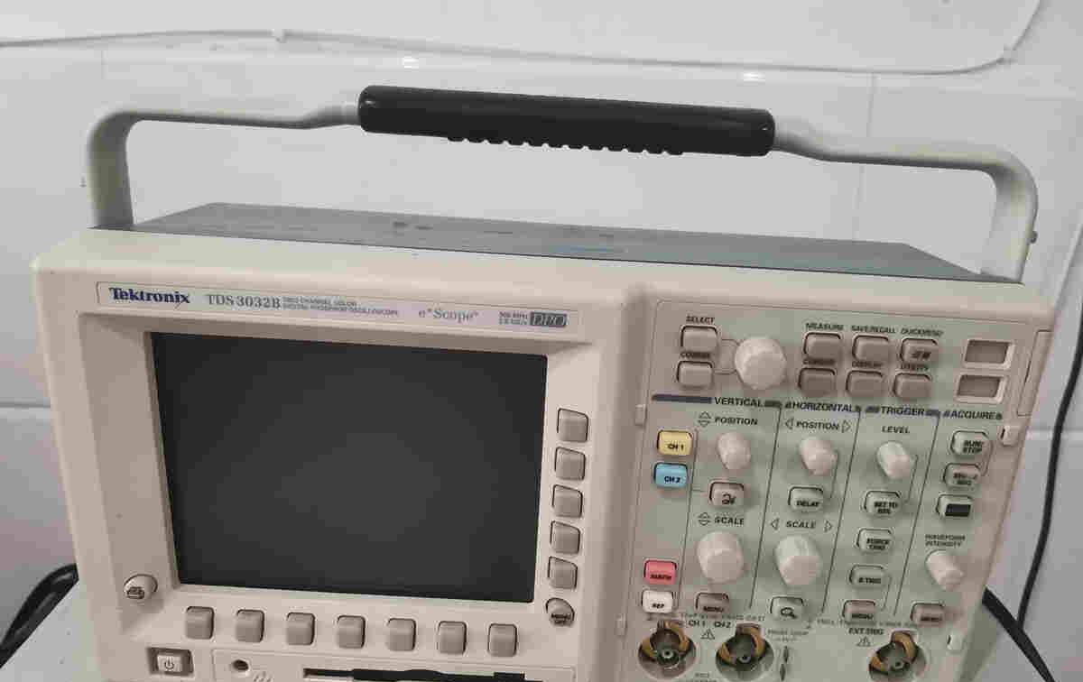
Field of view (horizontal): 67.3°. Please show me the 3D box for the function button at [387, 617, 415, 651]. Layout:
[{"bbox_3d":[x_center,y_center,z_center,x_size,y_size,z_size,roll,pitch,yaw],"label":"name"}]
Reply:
[{"bbox_3d":[-0.055,0.116,0.319,0.011,0.013,0.004,3,4,0],"label":"function button"}]

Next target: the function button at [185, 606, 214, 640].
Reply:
[{"bbox_3d":[-0.137,0.112,0.324,0.011,0.012,0.004,3,18,0],"label":"function button"}]

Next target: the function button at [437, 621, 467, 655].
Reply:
[{"bbox_3d":[-0.035,0.118,0.324,0.011,0.012,0.004,3,18,0],"label":"function button"}]

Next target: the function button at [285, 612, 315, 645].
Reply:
[{"bbox_3d":[-0.095,0.113,0.319,0.011,0.013,0.004,3,4,0],"label":"function button"}]

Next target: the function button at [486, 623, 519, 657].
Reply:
[{"bbox_3d":[-0.015,0.117,0.319,0.011,0.013,0.004,3,4,0],"label":"function button"}]

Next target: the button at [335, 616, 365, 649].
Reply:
[{"bbox_3d":[-0.076,0.116,0.324,0.011,0.012,0.004,3,18,0],"label":"button"}]

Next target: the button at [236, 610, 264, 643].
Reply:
[{"bbox_3d":[-0.116,0.114,0.324,0.011,0.012,0.004,3,18,0],"label":"button"}]

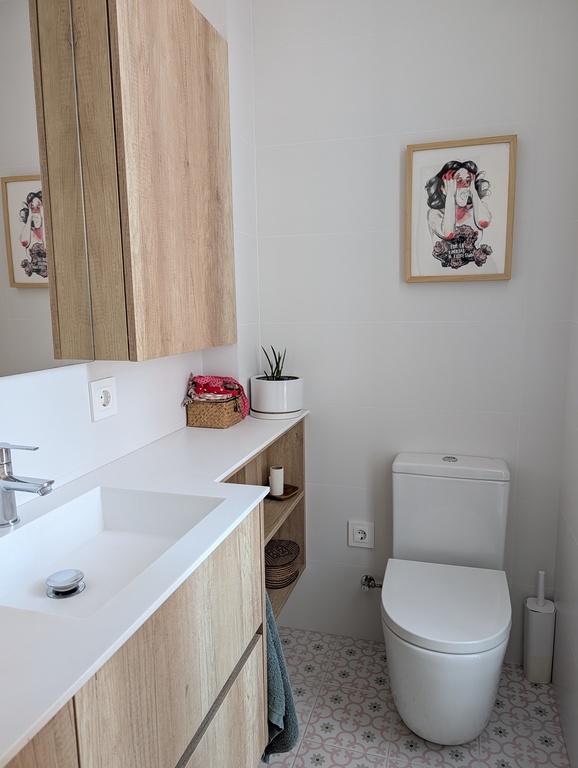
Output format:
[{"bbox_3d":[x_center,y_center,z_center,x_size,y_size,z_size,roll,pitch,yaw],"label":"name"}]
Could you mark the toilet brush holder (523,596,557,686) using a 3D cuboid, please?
[{"bbox_3d":[0.843,0.869,1.798,0.092,0.265,0.088,2,9,17],"label":"toilet brush holder"}]

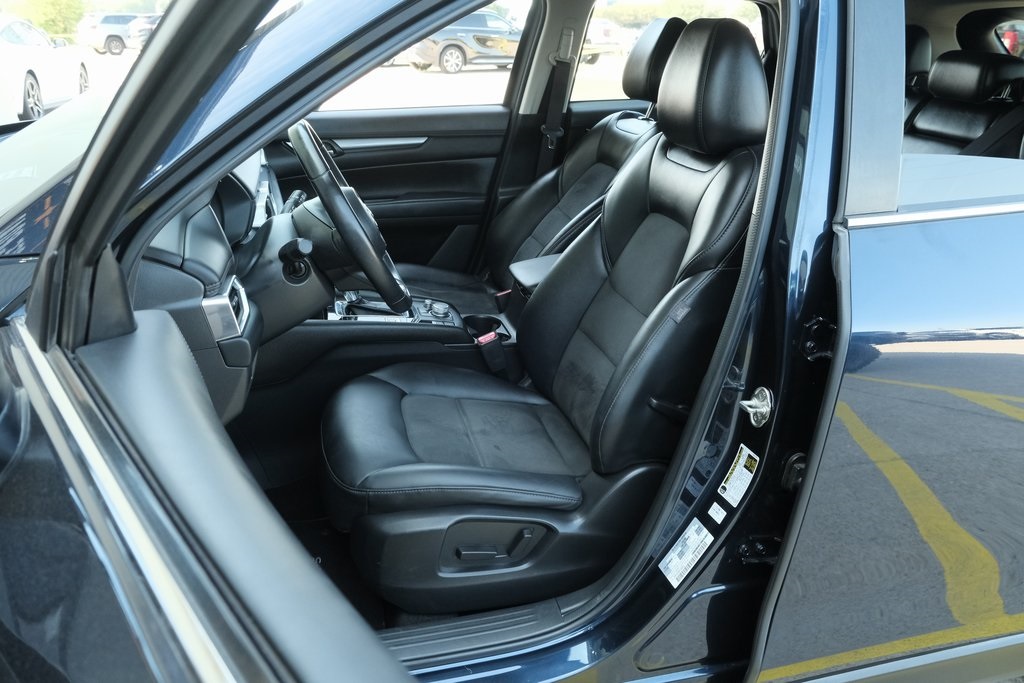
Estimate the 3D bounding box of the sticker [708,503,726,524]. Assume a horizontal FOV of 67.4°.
[{"bbox_3d":[0.315,0.263,1.175,0.001,0.021,0.025,12,25,-51],"label":"sticker"}]

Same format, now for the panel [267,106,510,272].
[{"bbox_3d":[-0.476,-0.385,2.359,1.000,0.640,0.140,-6,23,-13],"label":"panel"}]

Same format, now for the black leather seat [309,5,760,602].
[{"bbox_3d":[0.064,-0.073,1.463,0.850,1.000,0.540,-6,23,-13],"label":"black leather seat"}]

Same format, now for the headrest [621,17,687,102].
[{"bbox_3d":[0.398,-0.749,2.079,0.160,0.240,0.270,-6,23,-13],"label":"headrest"}]

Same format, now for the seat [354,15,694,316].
[{"bbox_3d":[0.011,-0.355,2.134,0.920,1.000,0.540,-6,23,-13],"label":"seat"}]

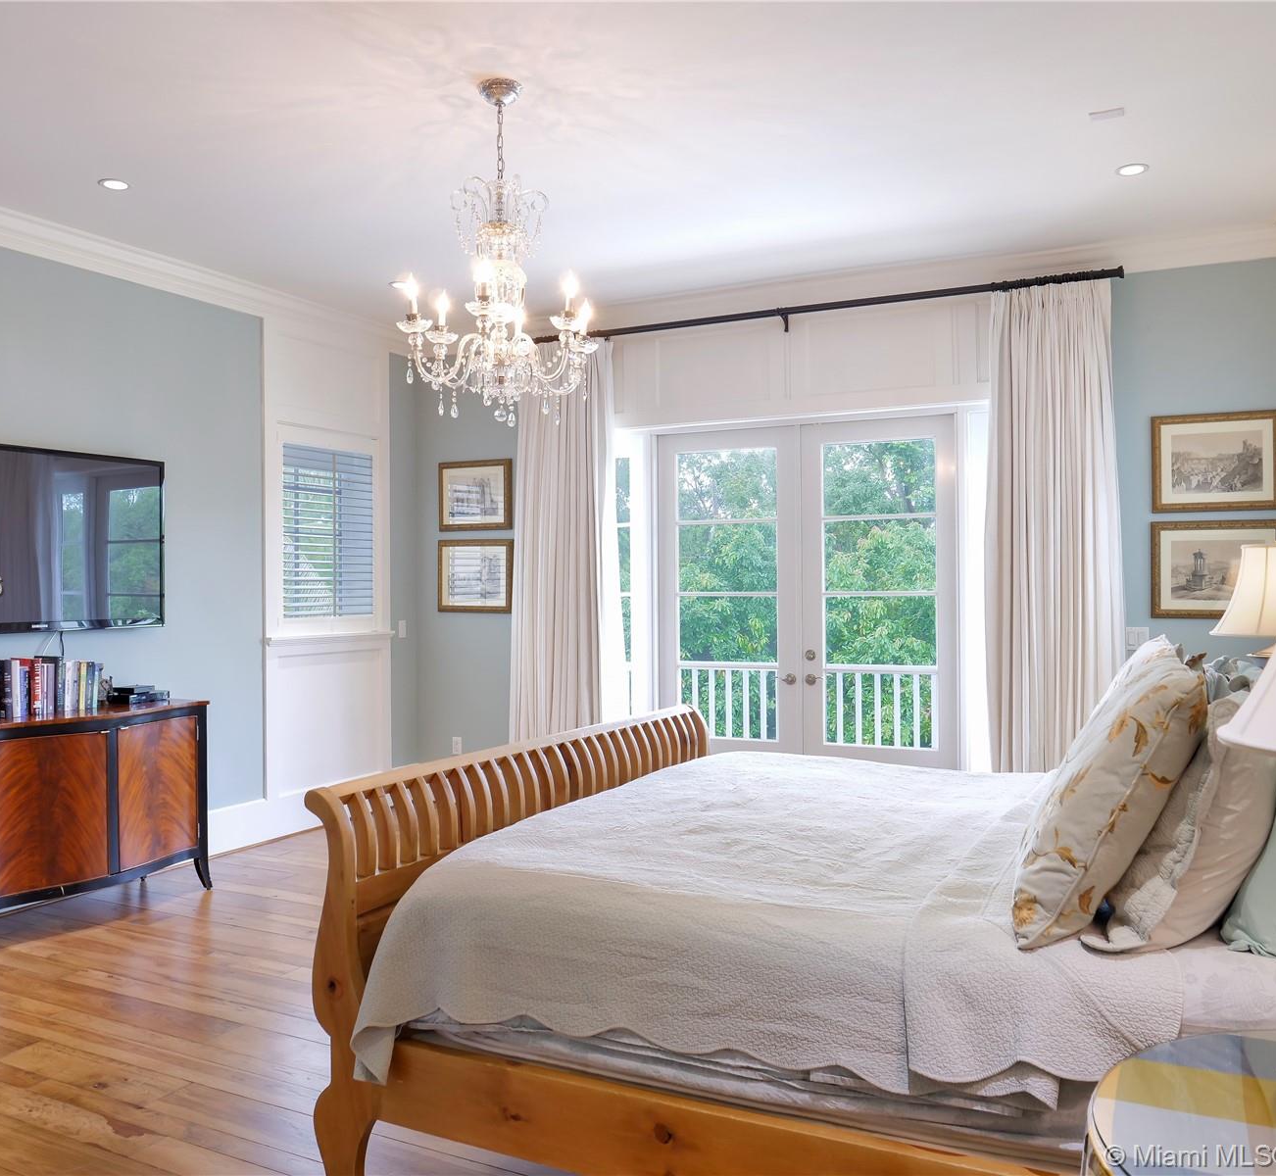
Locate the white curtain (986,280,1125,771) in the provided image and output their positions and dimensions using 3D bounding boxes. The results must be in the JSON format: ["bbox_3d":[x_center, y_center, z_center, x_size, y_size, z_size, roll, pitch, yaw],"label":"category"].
[{"bbox_3d":[2.123,-0.037,5.549,0.624,2.992,0.170,0,0,27],"label":"white curtain"}]

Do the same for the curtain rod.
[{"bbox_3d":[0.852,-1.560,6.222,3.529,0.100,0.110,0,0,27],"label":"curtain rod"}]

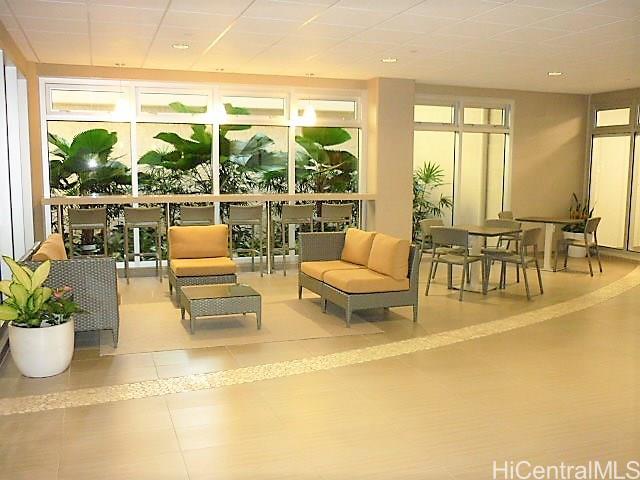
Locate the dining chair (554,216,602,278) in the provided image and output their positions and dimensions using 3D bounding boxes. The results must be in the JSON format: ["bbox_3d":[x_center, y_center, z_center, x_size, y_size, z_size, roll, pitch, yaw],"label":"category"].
[{"bbox_3d":[3.739,0.070,8.768,0.540,0.790,0.475,6,9,41],"label":"dining chair"}]

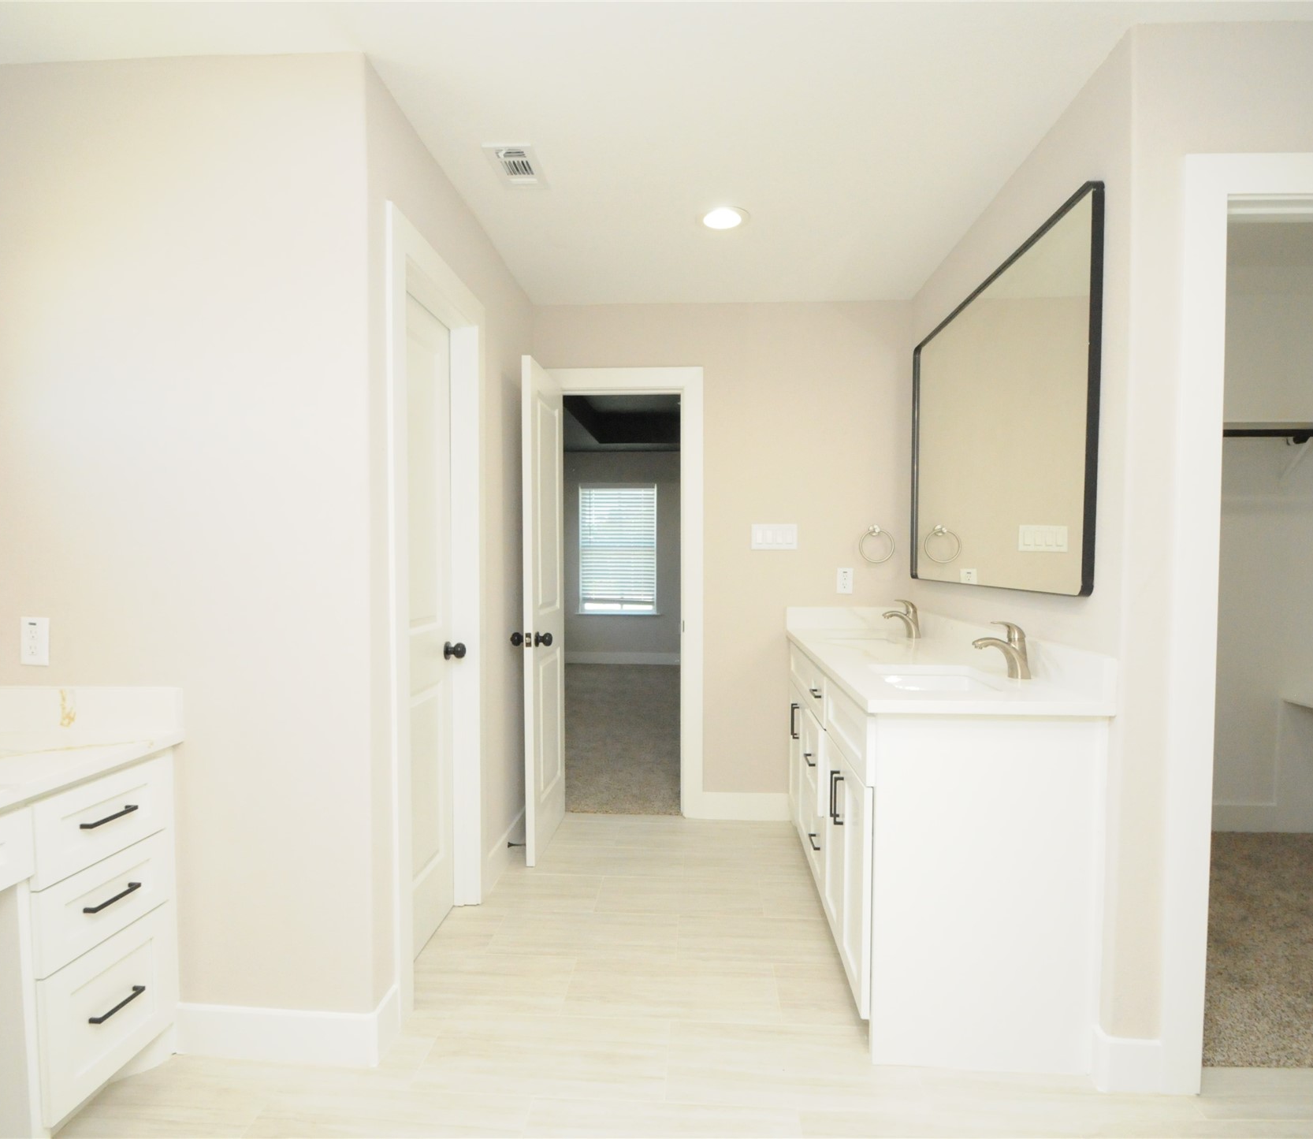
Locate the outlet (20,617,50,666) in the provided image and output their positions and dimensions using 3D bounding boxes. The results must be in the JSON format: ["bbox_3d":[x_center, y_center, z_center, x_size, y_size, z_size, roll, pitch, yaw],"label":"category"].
[{"bbox_3d":[-1.556,0.181,1.783,0.076,0.122,0.009,0,1,3],"label":"outlet"}]

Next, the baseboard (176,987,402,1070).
[{"bbox_3d":[-0.941,1.150,1.820,0.526,0.128,0.120,0,1,3],"label":"baseboard"}]

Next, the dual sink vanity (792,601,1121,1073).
[{"bbox_3d":[0.836,0.748,2.523,0.561,0.912,1.667,0,1,3],"label":"dual sink vanity"}]

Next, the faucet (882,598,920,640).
[{"bbox_3d":[1.018,0.204,2.964,0.158,0.154,0.052,0,1,3],"label":"faucet"}]

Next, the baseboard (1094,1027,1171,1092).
[{"bbox_3d":[1.117,1.161,1.696,0.140,0.130,0.053,0,1,3],"label":"baseboard"}]

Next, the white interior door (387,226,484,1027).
[{"bbox_3d":[-0.709,0.137,2.237,0.120,2.154,0.763,0,2,3],"label":"white interior door"}]

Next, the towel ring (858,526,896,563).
[{"bbox_3d":[1.018,-0.113,3.293,0.165,0.180,0.070,0,1,3],"label":"towel ring"}]

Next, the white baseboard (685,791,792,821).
[{"bbox_3d":[0.395,1.115,3.376,0.455,0.130,0.017,0,1,3],"label":"white baseboard"}]

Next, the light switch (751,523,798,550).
[{"bbox_3d":[0.555,-0.152,3.350,0.216,0.123,0.010,0,1,3],"label":"light switch"}]

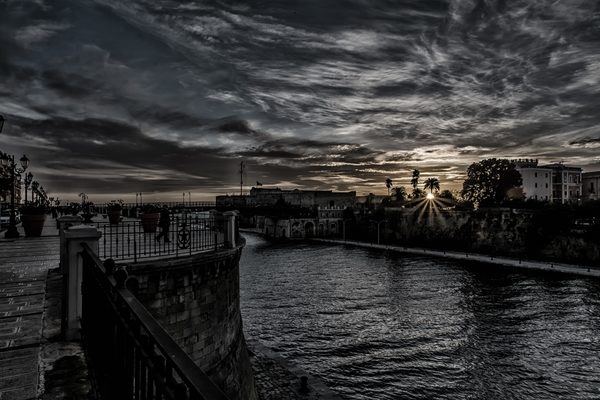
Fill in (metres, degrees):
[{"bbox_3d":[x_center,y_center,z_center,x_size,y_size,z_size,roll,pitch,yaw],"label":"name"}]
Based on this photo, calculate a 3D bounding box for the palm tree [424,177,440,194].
[{"bbox_3d":[49.300,-2.980,155.000,6.000,11.530,6.000,0,-1,0],"label":"palm tree"}]

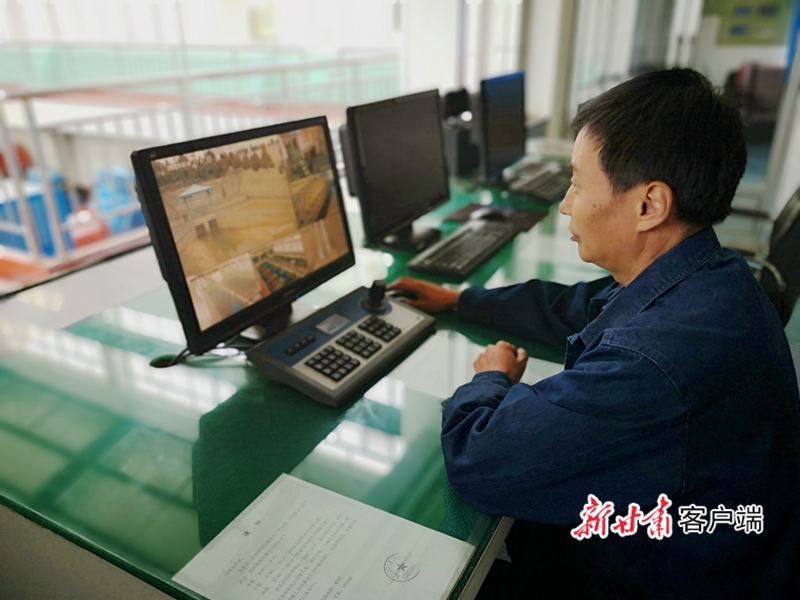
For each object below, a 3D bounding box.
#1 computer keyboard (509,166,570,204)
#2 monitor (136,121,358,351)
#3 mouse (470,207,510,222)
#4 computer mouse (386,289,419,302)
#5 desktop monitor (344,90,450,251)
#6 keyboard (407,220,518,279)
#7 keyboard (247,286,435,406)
[{"bbox_3d":[0.599,-0.459,2.463,0.160,0.033,0.452,13,27,29],"label":"computer keyboard"},{"bbox_3d":[-0.254,-0.121,1.231,0.195,0.414,0.506,12,26,27],"label":"monitor"},{"bbox_3d":[0.294,-0.276,2.043,0.115,0.038,0.062,12,26,26],"label":"mouse"},{"bbox_3d":[0.019,-0.011,1.421,0.107,0.036,0.061,13,28,28],"label":"computer mouse"},{"bbox_3d":[0.015,-0.363,1.786,0.195,0.410,0.497,11,26,26],"label":"desktop monitor"},{"bbox_3d":[0.197,-0.150,1.761,0.160,0.034,0.453,11,26,26],"label":"keyboard"},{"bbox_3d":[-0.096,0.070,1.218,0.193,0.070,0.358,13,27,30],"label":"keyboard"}]

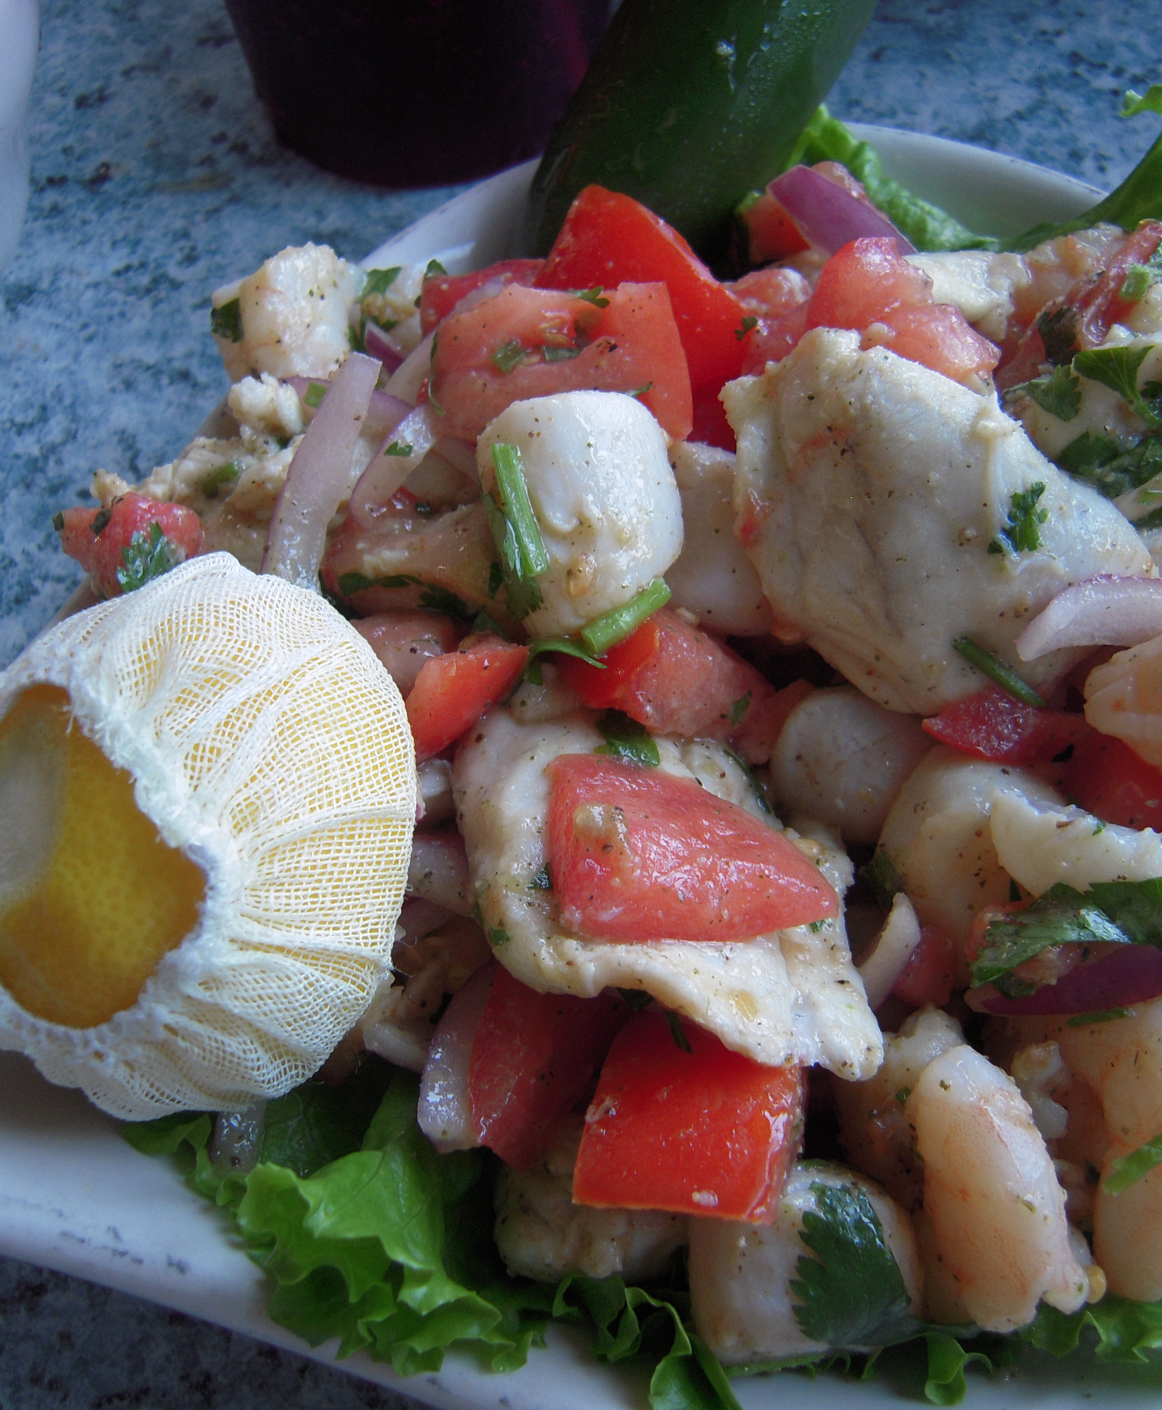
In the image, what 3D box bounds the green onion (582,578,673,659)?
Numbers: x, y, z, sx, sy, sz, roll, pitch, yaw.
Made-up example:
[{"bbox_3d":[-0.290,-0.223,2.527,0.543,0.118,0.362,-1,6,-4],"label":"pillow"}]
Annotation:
[{"bbox_3d":[0.006,-0.011,0.190,0.013,0.004,0.004,-35,90,-20],"label":"green onion"}]

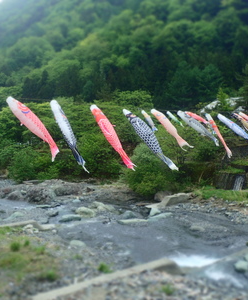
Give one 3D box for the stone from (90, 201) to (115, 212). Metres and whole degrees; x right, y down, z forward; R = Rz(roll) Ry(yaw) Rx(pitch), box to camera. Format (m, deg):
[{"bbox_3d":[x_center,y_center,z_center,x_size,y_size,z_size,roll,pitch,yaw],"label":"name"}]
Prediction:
[{"bbox_3d":[-1.535,4.035,31.358,1.704,0.866,1.227,0,1,0],"label":"stone"}]

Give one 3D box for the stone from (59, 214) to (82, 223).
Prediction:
[{"bbox_3d":[-3.407,4.282,27.447,1.368,0.496,0.957,0,1,0],"label":"stone"}]

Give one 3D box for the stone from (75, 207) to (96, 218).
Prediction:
[{"bbox_3d":[-2.532,4.111,28.880,1.439,0.798,1.036,0,1,0],"label":"stone"}]

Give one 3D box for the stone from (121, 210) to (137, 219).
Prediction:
[{"bbox_3d":[0.295,4.226,28.766,1.044,0.528,0.783,0,1,0],"label":"stone"}]

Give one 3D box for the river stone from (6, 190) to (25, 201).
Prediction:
[{"bbox_3d":[-8.599,3.606,34.800,1.300,0.680,1.000,0,3,0],"label":"river stone"}]

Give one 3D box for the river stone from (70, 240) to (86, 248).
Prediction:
[{"bbox_3d":[-2.104,4.371,20.308,0.737,0.367,0.553,0,1,0],"label":"river stone"}]

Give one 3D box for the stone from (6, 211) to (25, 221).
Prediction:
[{"bbox_3d":[-6.820,4.117,27.600,1.080,0.480,0.800,0,3,0],"label":"stone"}]

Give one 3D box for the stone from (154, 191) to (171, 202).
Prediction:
[{"bbox_3d":[3.034,3.664,34.600,1.250,0.820,1.050,0,3,0],"label":"stone"}]

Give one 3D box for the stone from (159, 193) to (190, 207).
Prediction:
[{"bbox_3d":[3.772,3.698,32.800,2.300,0.880,1.400,0,3,0],"label":"stone"}]

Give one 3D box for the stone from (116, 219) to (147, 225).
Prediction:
[{"bbox_3d":[0.520,4.372,26.848,1.945,0.346,1.070,0,1,0],"label":"stone"}]

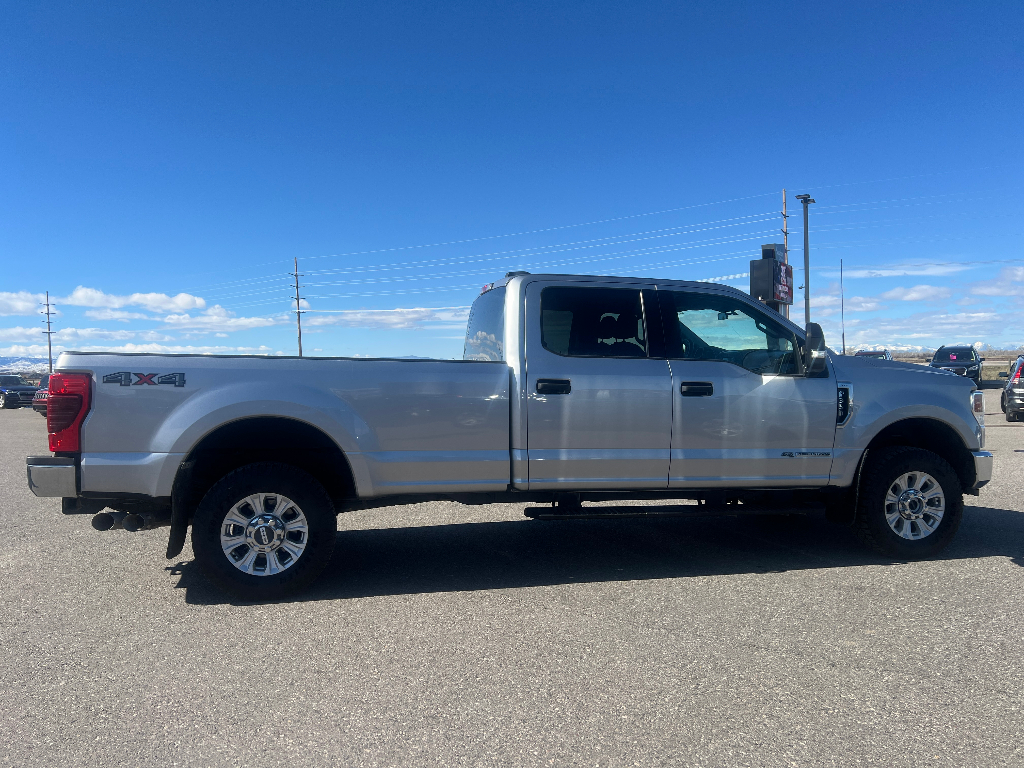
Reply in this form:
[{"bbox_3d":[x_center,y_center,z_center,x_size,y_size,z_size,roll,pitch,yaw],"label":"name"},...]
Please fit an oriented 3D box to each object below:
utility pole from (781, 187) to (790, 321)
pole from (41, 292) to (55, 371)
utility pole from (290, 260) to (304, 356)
[{"bbox_3d":[30.032,-11.316,84.403,0.400,20.167,2.600,0,2,34],"label":"utility pole"},{"bbox_3d":[-105.155,-10.815,174.710,0.400,20.573,2.800,0,2,34],"label":"pole"},{"bbox_3d":[-35.652,-10.861,127.924,0.400,19.959,2.800,0,2,34],"label":"utility pole"}]

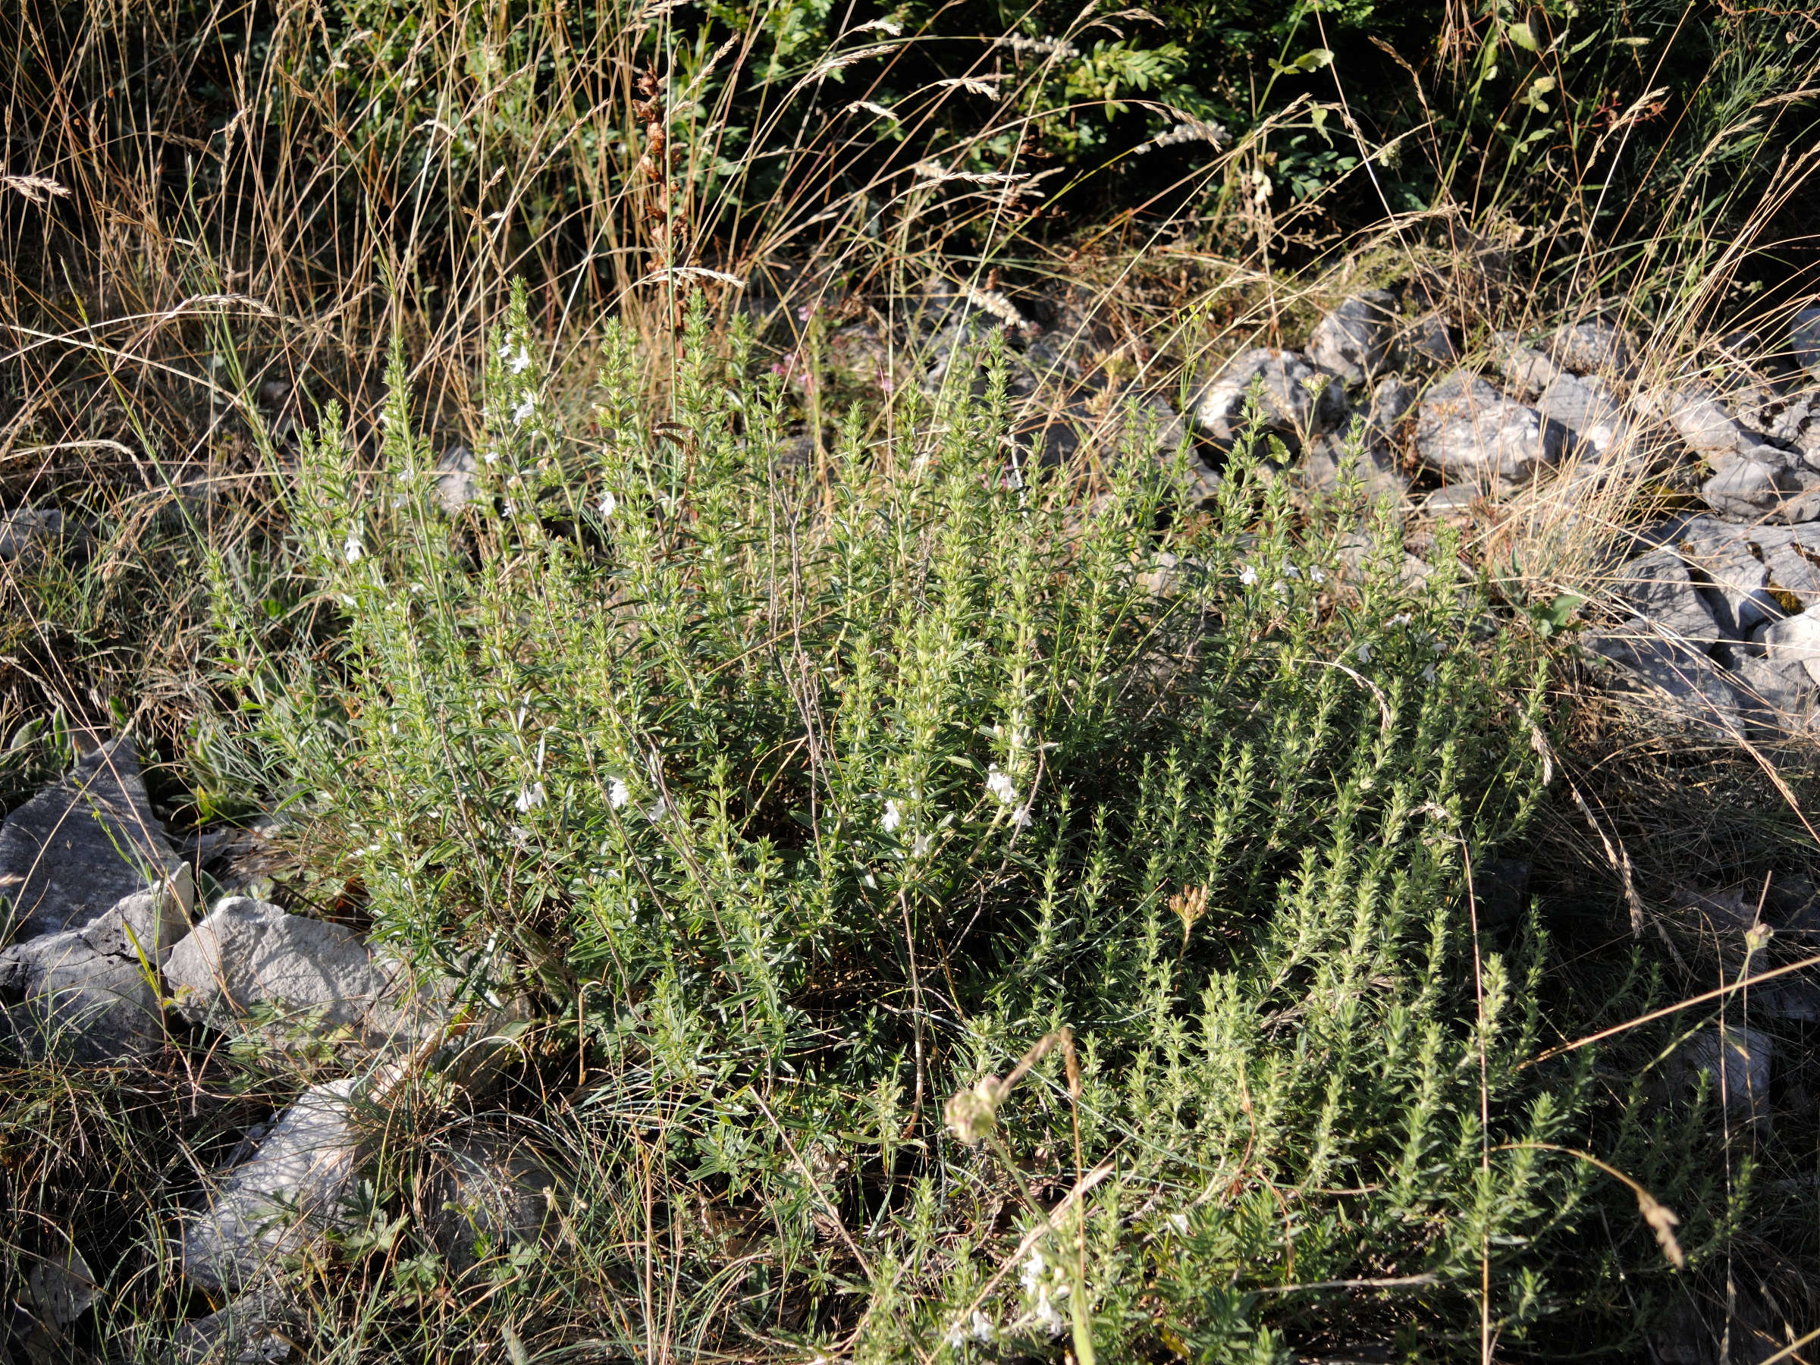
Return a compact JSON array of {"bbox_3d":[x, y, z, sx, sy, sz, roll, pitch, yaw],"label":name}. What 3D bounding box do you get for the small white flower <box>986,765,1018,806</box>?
[{"bbox_3d":[0.051,0.057,0.820,0.017,0.021,0.015,9,25,19],"label":"small white flower"}]

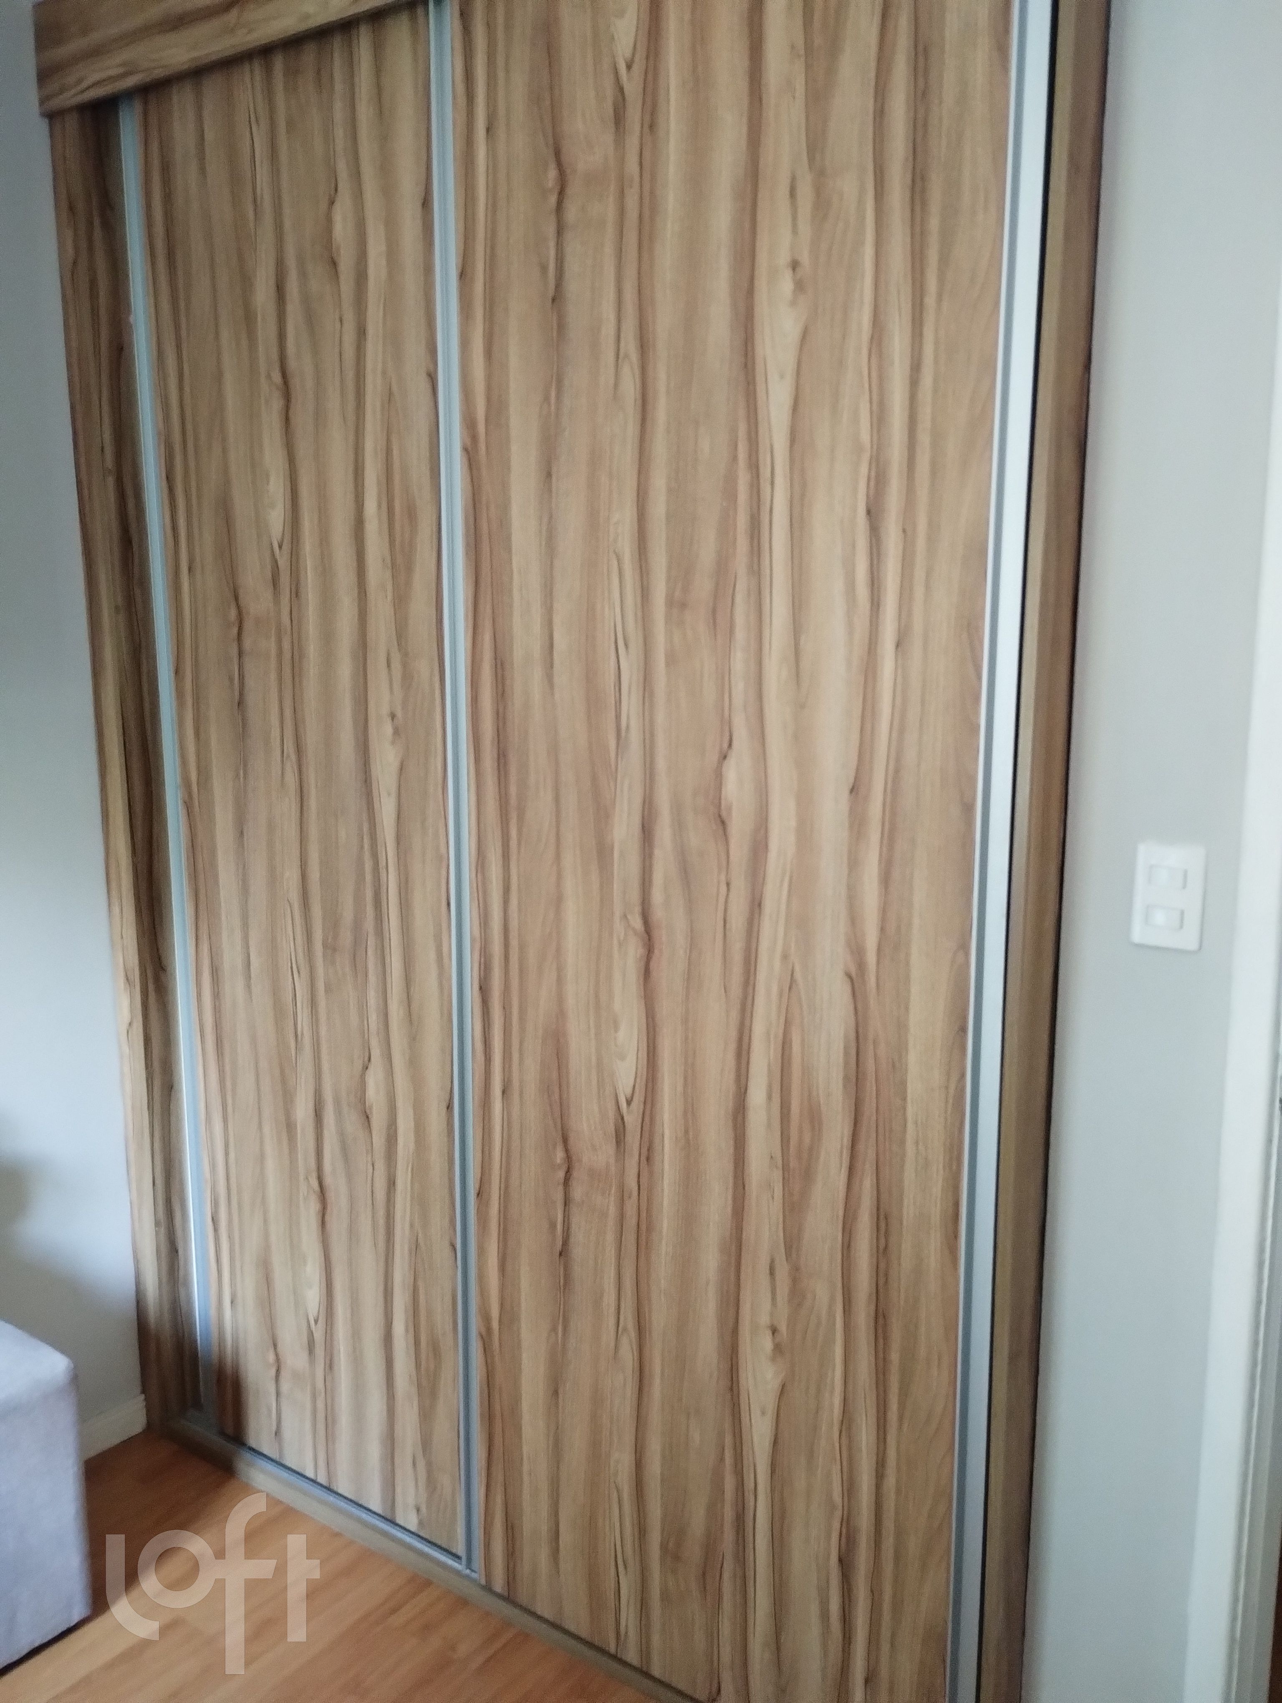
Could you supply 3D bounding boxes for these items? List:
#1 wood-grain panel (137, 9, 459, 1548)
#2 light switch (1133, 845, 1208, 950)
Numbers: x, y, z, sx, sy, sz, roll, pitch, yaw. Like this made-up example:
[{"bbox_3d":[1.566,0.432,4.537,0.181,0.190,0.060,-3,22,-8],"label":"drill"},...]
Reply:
[{"bbox_3d":[-0.537,-0.033,2.254,0.637,2.389,0.028,7,12,34],"label":"wood-grain panel"},{"bbox_3d":[0.596,0.052,1.563,0.077,0.116,0.011,7,12,34],"label":"light switch"}]

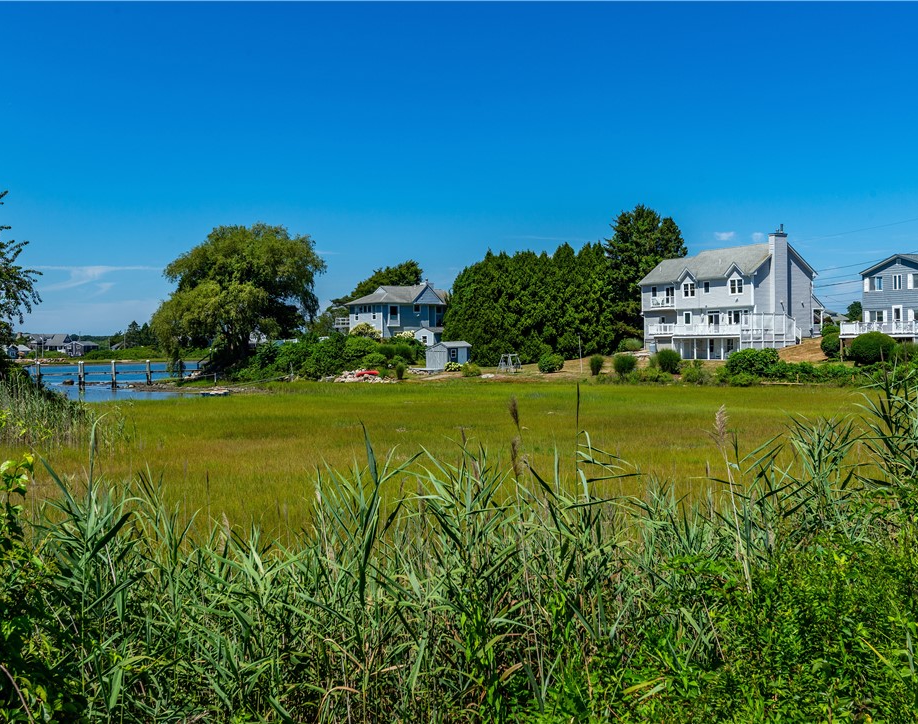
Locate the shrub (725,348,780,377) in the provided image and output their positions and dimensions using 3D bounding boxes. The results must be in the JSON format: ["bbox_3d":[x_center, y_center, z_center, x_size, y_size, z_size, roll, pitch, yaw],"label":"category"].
[{"bbox_3d":[22.795,0.078,82.000,4.349,2.252,3.400,0,1,16],"label":"shrub"}]

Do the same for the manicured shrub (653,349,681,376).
[{"bbox_3d":[16.983,-0.041,86.000,2.400,2.150,2.300,0,1,0],"label":"manicured shrub"}]

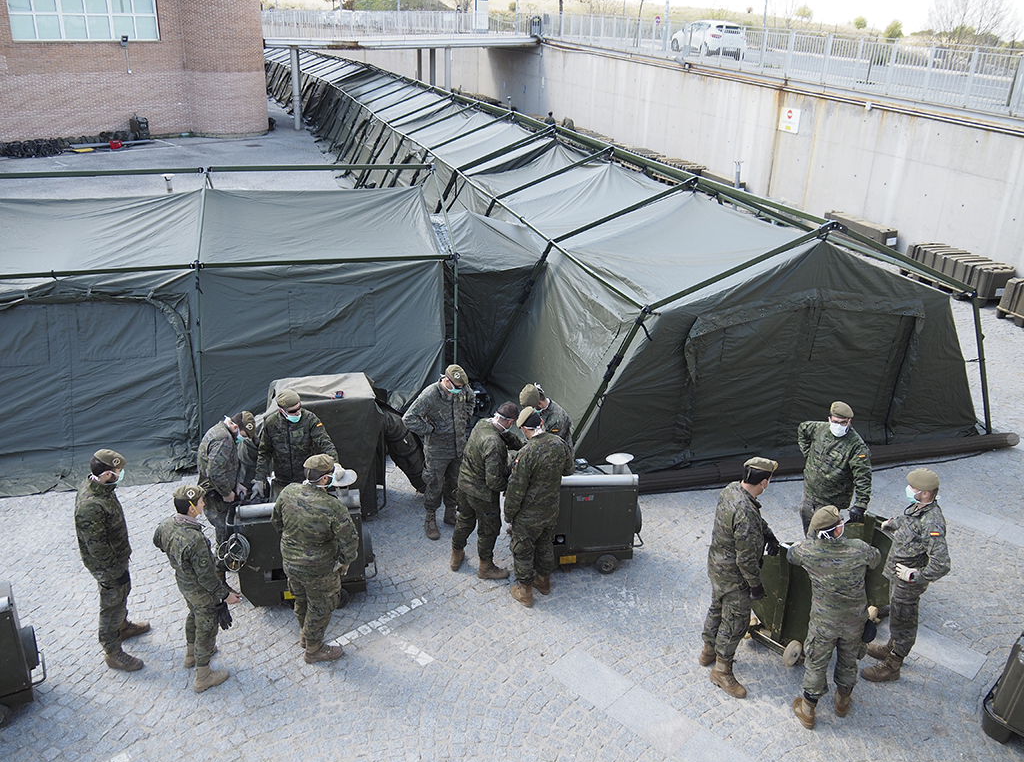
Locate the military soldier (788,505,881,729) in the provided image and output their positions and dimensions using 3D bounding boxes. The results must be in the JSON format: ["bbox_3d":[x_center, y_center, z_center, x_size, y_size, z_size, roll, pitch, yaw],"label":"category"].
[{"bbox_3d":[2.100,1.559,5.538,0.660,1.740,0.480,6,23,14],"label":"military soldier"}]

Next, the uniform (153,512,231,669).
[{"bbox_3d":[-2.270,1.476,6.041,0.520,1.280,0.520,-14,27,-34],"label":"uniform"}]

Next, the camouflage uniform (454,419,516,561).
[{"bbox_3d":[-0.232,0.959,7.325,0.500,1.320,0.540,-14,27,-34],"label":"camouflage uniform"}]

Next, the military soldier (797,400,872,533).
[{"bbox_3d":[2.829,0.969,7.472,0.660,1.740,0.500,16,26,31],"label":"military soldier"}]

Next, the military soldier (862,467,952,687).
[{"bbox_3d":[2.974,1.428,6.307,0.560,1.770,0.600,4,22,6],"label":"military soldier"}]

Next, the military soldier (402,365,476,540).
[{"bbox_3d":[-0.610,0.635,7.731,0.660,1.770,0.460,-12,26,-28],"label":"military soldier"}]

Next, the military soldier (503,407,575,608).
[{"bbox_3d":[0.190,1.026,6.800,0.560,1.760,0.480,-12,25,-26],"label":"military soldier"}]

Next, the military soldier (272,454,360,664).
[{"bbox_3d":[-1.430,1.302,6.146,0.600,1.750,0.460,13,26,29],"label":"military soldier"}]

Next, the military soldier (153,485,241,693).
[{"bbox_3d":[-2.249,1.437,6.003,0.600,1.660,0.540,-14,27,-34],"label":"military soldier"}]

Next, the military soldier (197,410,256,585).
[{"bbox_3d":[-2.425,1.014,7.075,0.550,1.630,0.500,-5,23,-16],"label":"military soldier"}]

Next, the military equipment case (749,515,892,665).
[{"bbox_3d":[2.588,1.605,6.934,1.200,0.950,0.640,-15,27,-36],"label":"military equipment case"}]

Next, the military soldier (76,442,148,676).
[{"bbox_3d":[-2.964,1.283,6.166,0.460,1.780,0.540,-3,22,-11],"label":"military soldier"}]

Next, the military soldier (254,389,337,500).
[{"bbox_3d":[-1.940,0.860,7.351,0.680,1.740,0.520,-2,22,-11],"label":"military soldier"}]

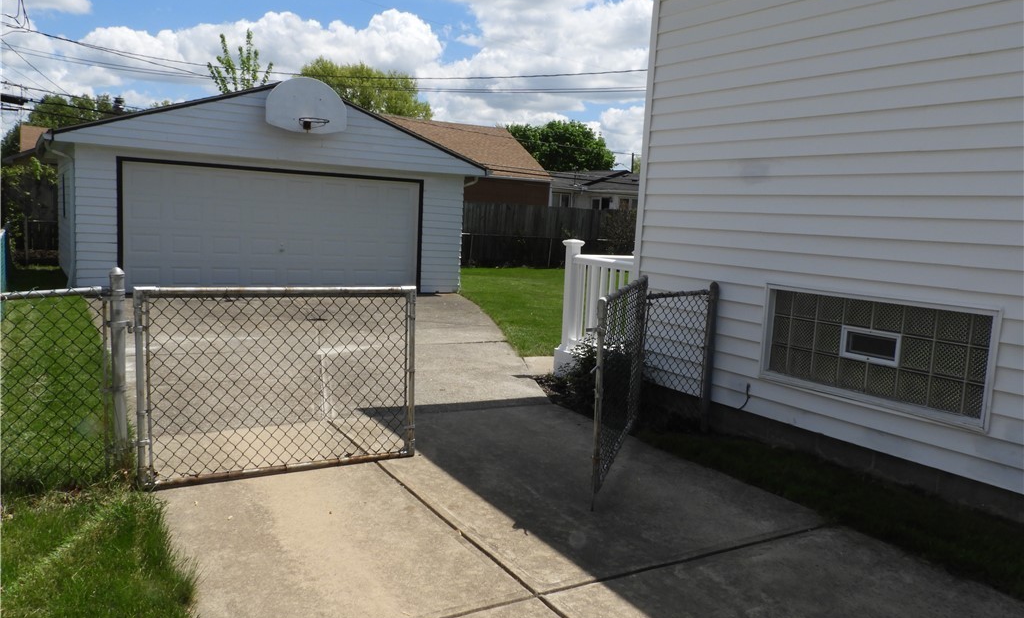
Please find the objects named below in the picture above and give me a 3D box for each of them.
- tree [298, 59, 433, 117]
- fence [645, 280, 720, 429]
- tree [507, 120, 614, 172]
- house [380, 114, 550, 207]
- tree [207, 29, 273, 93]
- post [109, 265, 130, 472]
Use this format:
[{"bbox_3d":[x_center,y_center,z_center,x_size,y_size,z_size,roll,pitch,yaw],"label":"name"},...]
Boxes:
[{"bbox_3d":[-7.858,-8.469,43.505,7.200,9.240,7.200,-1,7,-31],"label":"tree"},{"bbox_3d":[1.190,0.362,5.867,0.680,1.070,0.070,-1,7,-31],"label":"fence"},{"bbox_3d":[2.614,-7.404,48.394,6.800,7.210,6.800,-1,7,-31],"label":"tree"},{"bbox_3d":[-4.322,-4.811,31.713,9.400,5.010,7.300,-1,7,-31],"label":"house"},{"bbox_3d":[-7.091,-4.228,21.315,2.300,5.760,2.300,-1,7,-31],"label":"tree"},{"bbox_3d":[-1.893,0.318,4.022,0.072,1.040,0.072,-3,9,-31],"label":"post"}]

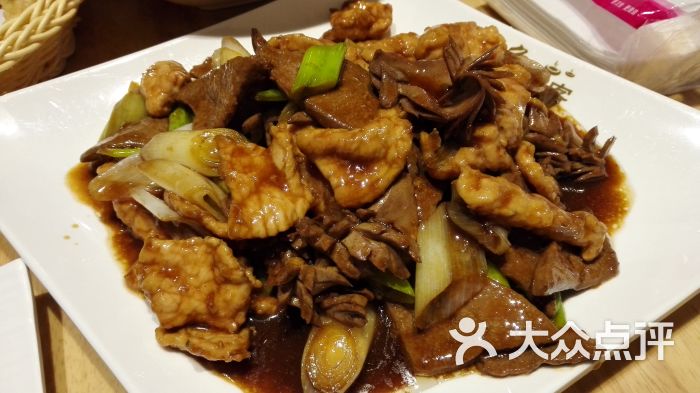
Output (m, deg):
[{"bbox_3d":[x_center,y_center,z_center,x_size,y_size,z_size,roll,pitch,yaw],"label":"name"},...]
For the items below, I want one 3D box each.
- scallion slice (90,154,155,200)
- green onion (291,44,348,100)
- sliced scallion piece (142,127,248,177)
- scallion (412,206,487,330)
[{"bbox_3d":[-0.116,-0.010,0.265,0.035,0.011,0.017,-29,62,-18],"label":"scallion slice"},{"bbox_3d":[-0.018,-0.072,0.297,0.021,0.009,0.032,25,74,8],"label":"green onion"},{"bbox_3d":[-0.082,-0.023,0.270,0.049,0.016,0.019,7,57,4],"label":"sliced scallion piece"},{"bbox_3d":[0.042,0.029,0.219,0.026,0.014,0.048,13,72,4],"label":"scallion"}]

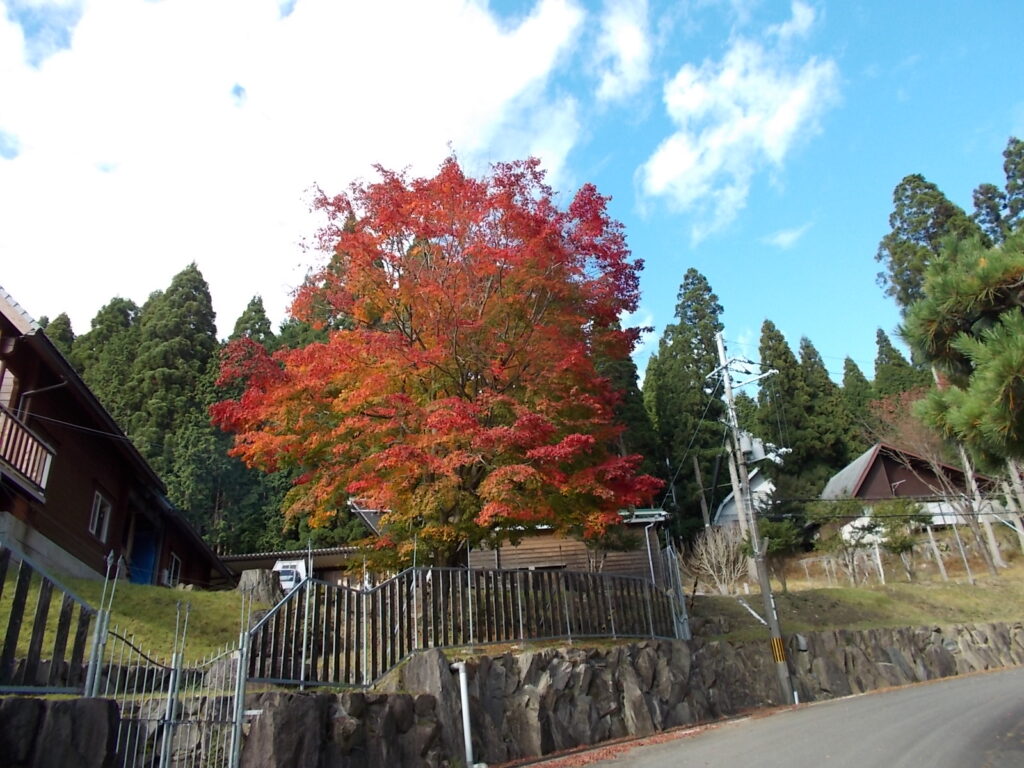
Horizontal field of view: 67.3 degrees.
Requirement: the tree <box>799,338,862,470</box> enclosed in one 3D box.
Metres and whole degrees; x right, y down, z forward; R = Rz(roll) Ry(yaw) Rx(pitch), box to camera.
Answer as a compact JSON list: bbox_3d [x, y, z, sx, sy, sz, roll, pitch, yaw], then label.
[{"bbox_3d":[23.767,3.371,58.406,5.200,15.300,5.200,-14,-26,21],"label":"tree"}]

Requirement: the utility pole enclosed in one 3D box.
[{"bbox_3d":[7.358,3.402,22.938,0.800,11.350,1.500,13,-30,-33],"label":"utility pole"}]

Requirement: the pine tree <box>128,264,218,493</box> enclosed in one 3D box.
[{"bbox_3d":[-19.120,0.660,43.912,5.800,17.690,5.800,7,-27,-23],"label":"pine tree"}]

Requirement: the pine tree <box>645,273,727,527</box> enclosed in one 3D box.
[{"bbox_3d":[11.644,1.028,49.250,5.400,19.280,5.400,-10,-25,13],"label":"pine tree"}]

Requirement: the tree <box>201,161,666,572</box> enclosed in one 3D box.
[{"bbox_3d":[-1.844,-0.806,18.800,9.600,11.840,9.200,-2,-25,-6],"label":"tree"}]

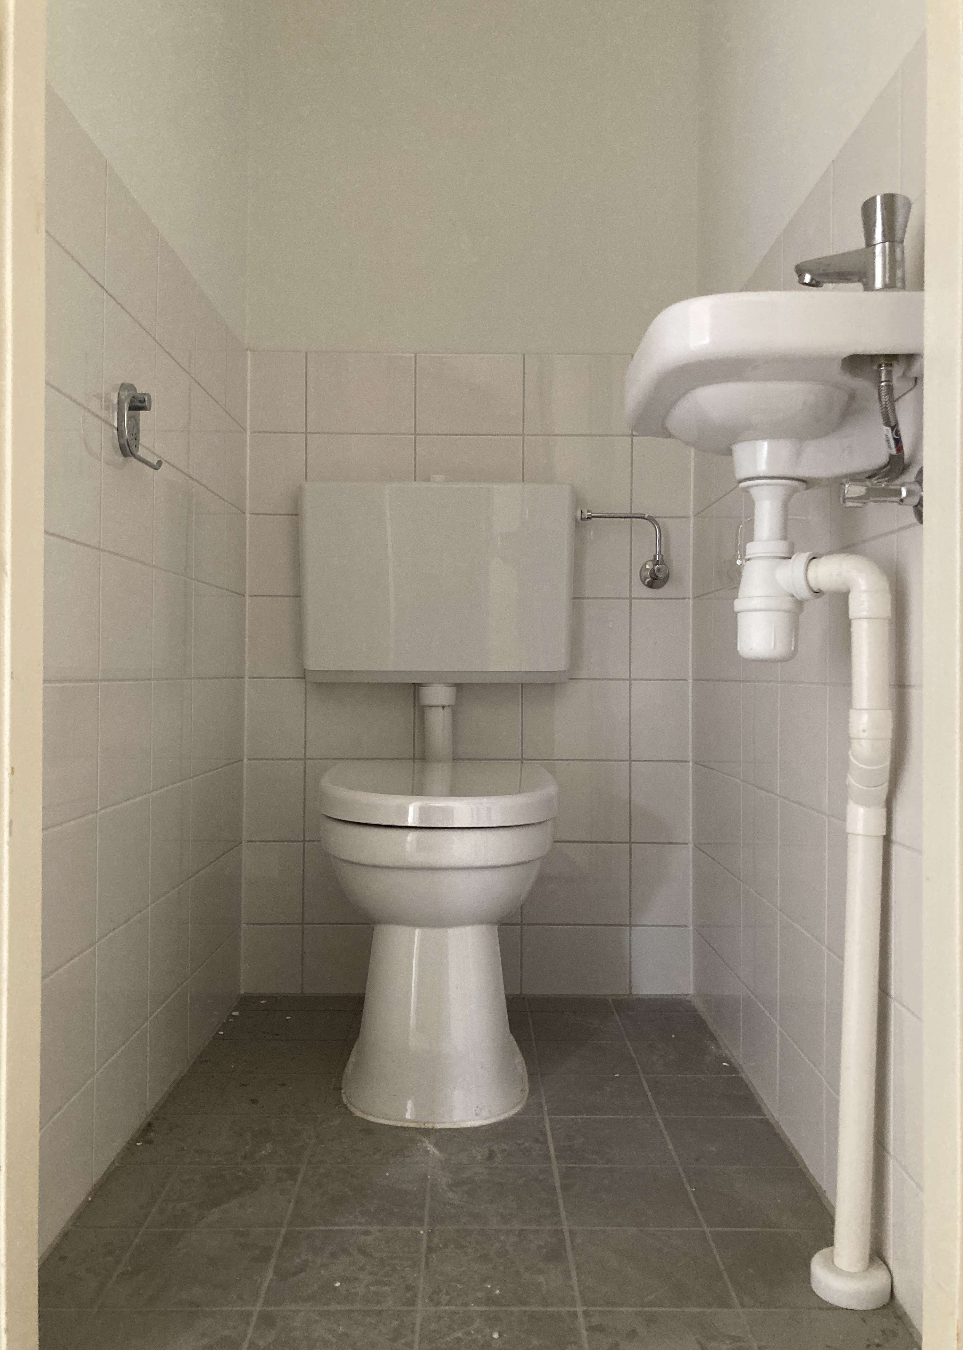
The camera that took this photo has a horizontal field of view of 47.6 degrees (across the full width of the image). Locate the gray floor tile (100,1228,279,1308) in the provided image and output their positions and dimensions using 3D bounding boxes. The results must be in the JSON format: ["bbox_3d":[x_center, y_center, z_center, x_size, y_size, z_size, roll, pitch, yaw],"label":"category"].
[{"bbox_3d":[-0.278,0.582,1.068,0.145,0.009,0.147,0,0,0],"label":"gray floor tile"}]

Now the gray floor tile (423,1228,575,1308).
[{"bbox_3d":[0.017,0.596,1.091,0.148,0.010,0.147,0,0,-1],"label":"gray floor tile"}]

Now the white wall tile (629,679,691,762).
[{"bbox_3d":[0.332,0.086,2.013,0.111,0.148,0.009,0,0,0],"label":"white wall tile"}]

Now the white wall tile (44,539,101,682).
[{"bbox_3d":[-0.440,-0.067,1.146,0.010,0.148,0.197,0,0,0],"label":"white wall tile"}]

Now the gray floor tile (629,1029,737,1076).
[{"bbox_3d":[0.310,0.597,1.686,0.148,0.010,0.147,0,0,-1],"label":"gray floor tile"}]

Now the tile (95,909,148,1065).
[{"bbox_3d":[-0.450,0.385,1.368,0.010,0.149,0.195,0,0,0],"label":"tile"}]

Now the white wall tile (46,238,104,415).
[{"bbox_3d":[-0.442,-0.373,1.159,0.010,0.148,0.202,0,0,0],"label":"white wall tile"}]

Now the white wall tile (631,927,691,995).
[{"bbox_3d":[0.329,0.524,2.009,0.111,0.126,0.009,0,0,0],"label":"white wall tile"}]

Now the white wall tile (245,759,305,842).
[{"bbox_3d":[-0.379,0.231,2.007,0.107,0.148,0.009,0,0,0],"label":"white wall tile"}]

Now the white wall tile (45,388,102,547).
[{"bbox_3d":[-0.447,-0.220,1.170,0.010,0.149,0.195,0,0,0],"label":"white wall tile"}]

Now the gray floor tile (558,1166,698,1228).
[{"bbox_3d":[0.166,0.600,1.247,0.148,0.010,0.147,0,0,-1],"label":"gray floor tile"}]

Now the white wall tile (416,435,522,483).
[{"bbox_3d":[-0.022,-0.370,2.035,0.199,0.148,0.010,0,0,0],"label":"white wall tile"}]

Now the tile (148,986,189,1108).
[{"bbox_3d":[-0.448,0.525,1.552,0.010,0.127,0.194,0,0,0],"label":"tile"}]

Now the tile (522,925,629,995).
[{"bbox_3d":[0.174,0.528,2.037,0.199,0.123,0.010,0,0,0],"label":"tile"}]

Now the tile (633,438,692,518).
[{"bbox_3d":[0.336,-0.366,2.023,0.111,0.148,0.010,0,0,0],"label":"tile"}]

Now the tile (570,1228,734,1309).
[{"bbox_3d":[0.167,0.600,1.097,0.148,0.010,0.146,0,0,0],"label":"tile"}]

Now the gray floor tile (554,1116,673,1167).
[{"bbox_3d":[0.161,0.587,1.368,0.145,0.009,0.147,0,0,0],"label":"gray floor tile"}]

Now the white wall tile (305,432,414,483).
[{"bbox_3d":[-0.221,-0.368,2.013,0.198,0.148,0.009,0,0,0],"label":"white wall tile"}]

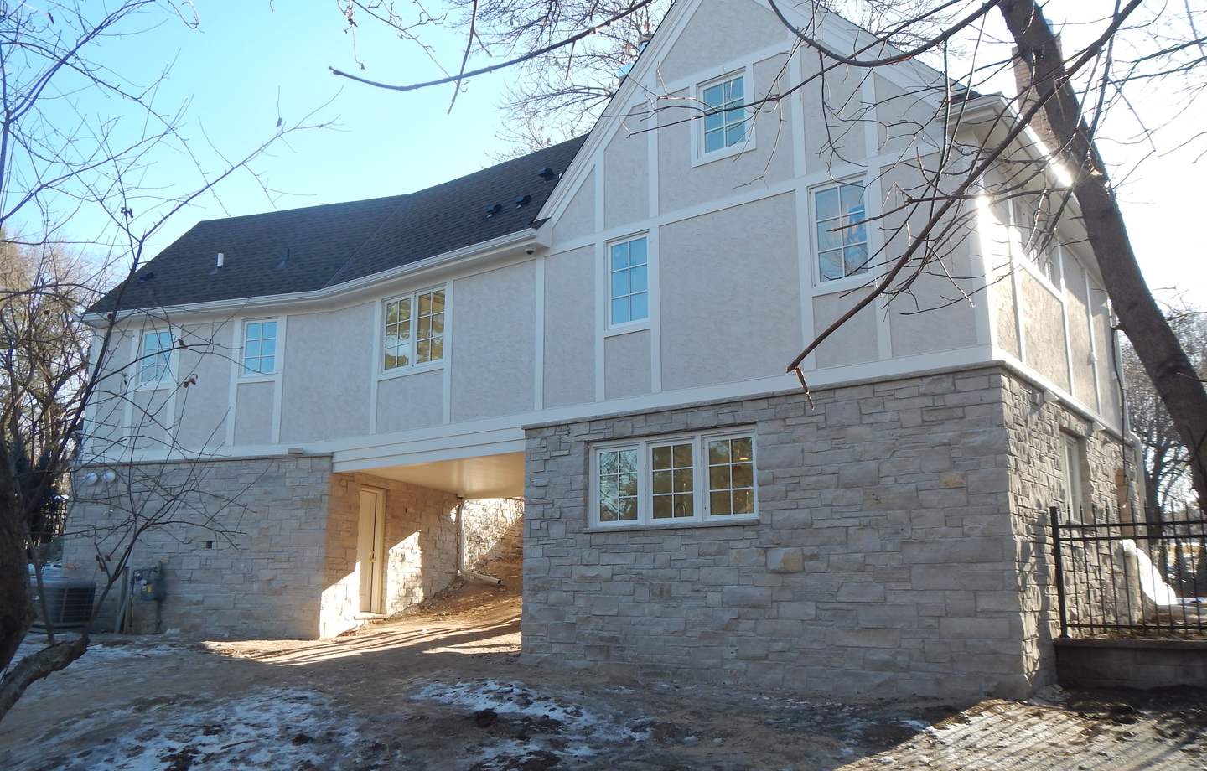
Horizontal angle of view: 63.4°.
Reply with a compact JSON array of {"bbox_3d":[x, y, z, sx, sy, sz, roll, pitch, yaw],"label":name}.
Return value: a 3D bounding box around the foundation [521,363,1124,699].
[{"bbox_3d":[3.168,2.160,13.214,6.227,3.084,5.875,-9,-15,36],"label":"foundation"}]

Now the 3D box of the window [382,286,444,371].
[{"bbox_3d":[-2.897,-0.845,14.927,1.392,1.108,0.110,-9,-15,36],"label":"window"}]

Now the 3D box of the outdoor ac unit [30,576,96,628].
[{"bbox_3d":[-8.694,3.439,15.469,0.790,0.760,0.790,-3,-12,15],"label":"outdoor ac unit"}]

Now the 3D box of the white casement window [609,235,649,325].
[{"bbox_3d":[0.322,-1.337,12.514,0.640,1.073,0.100,-9,-15,36],"label":"white casement window"}]

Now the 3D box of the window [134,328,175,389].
[{"bbox_3d":[-7.907,-0.464,17.180,0.720,1.040,0.100,-4,-12,16],"label":"window"}]

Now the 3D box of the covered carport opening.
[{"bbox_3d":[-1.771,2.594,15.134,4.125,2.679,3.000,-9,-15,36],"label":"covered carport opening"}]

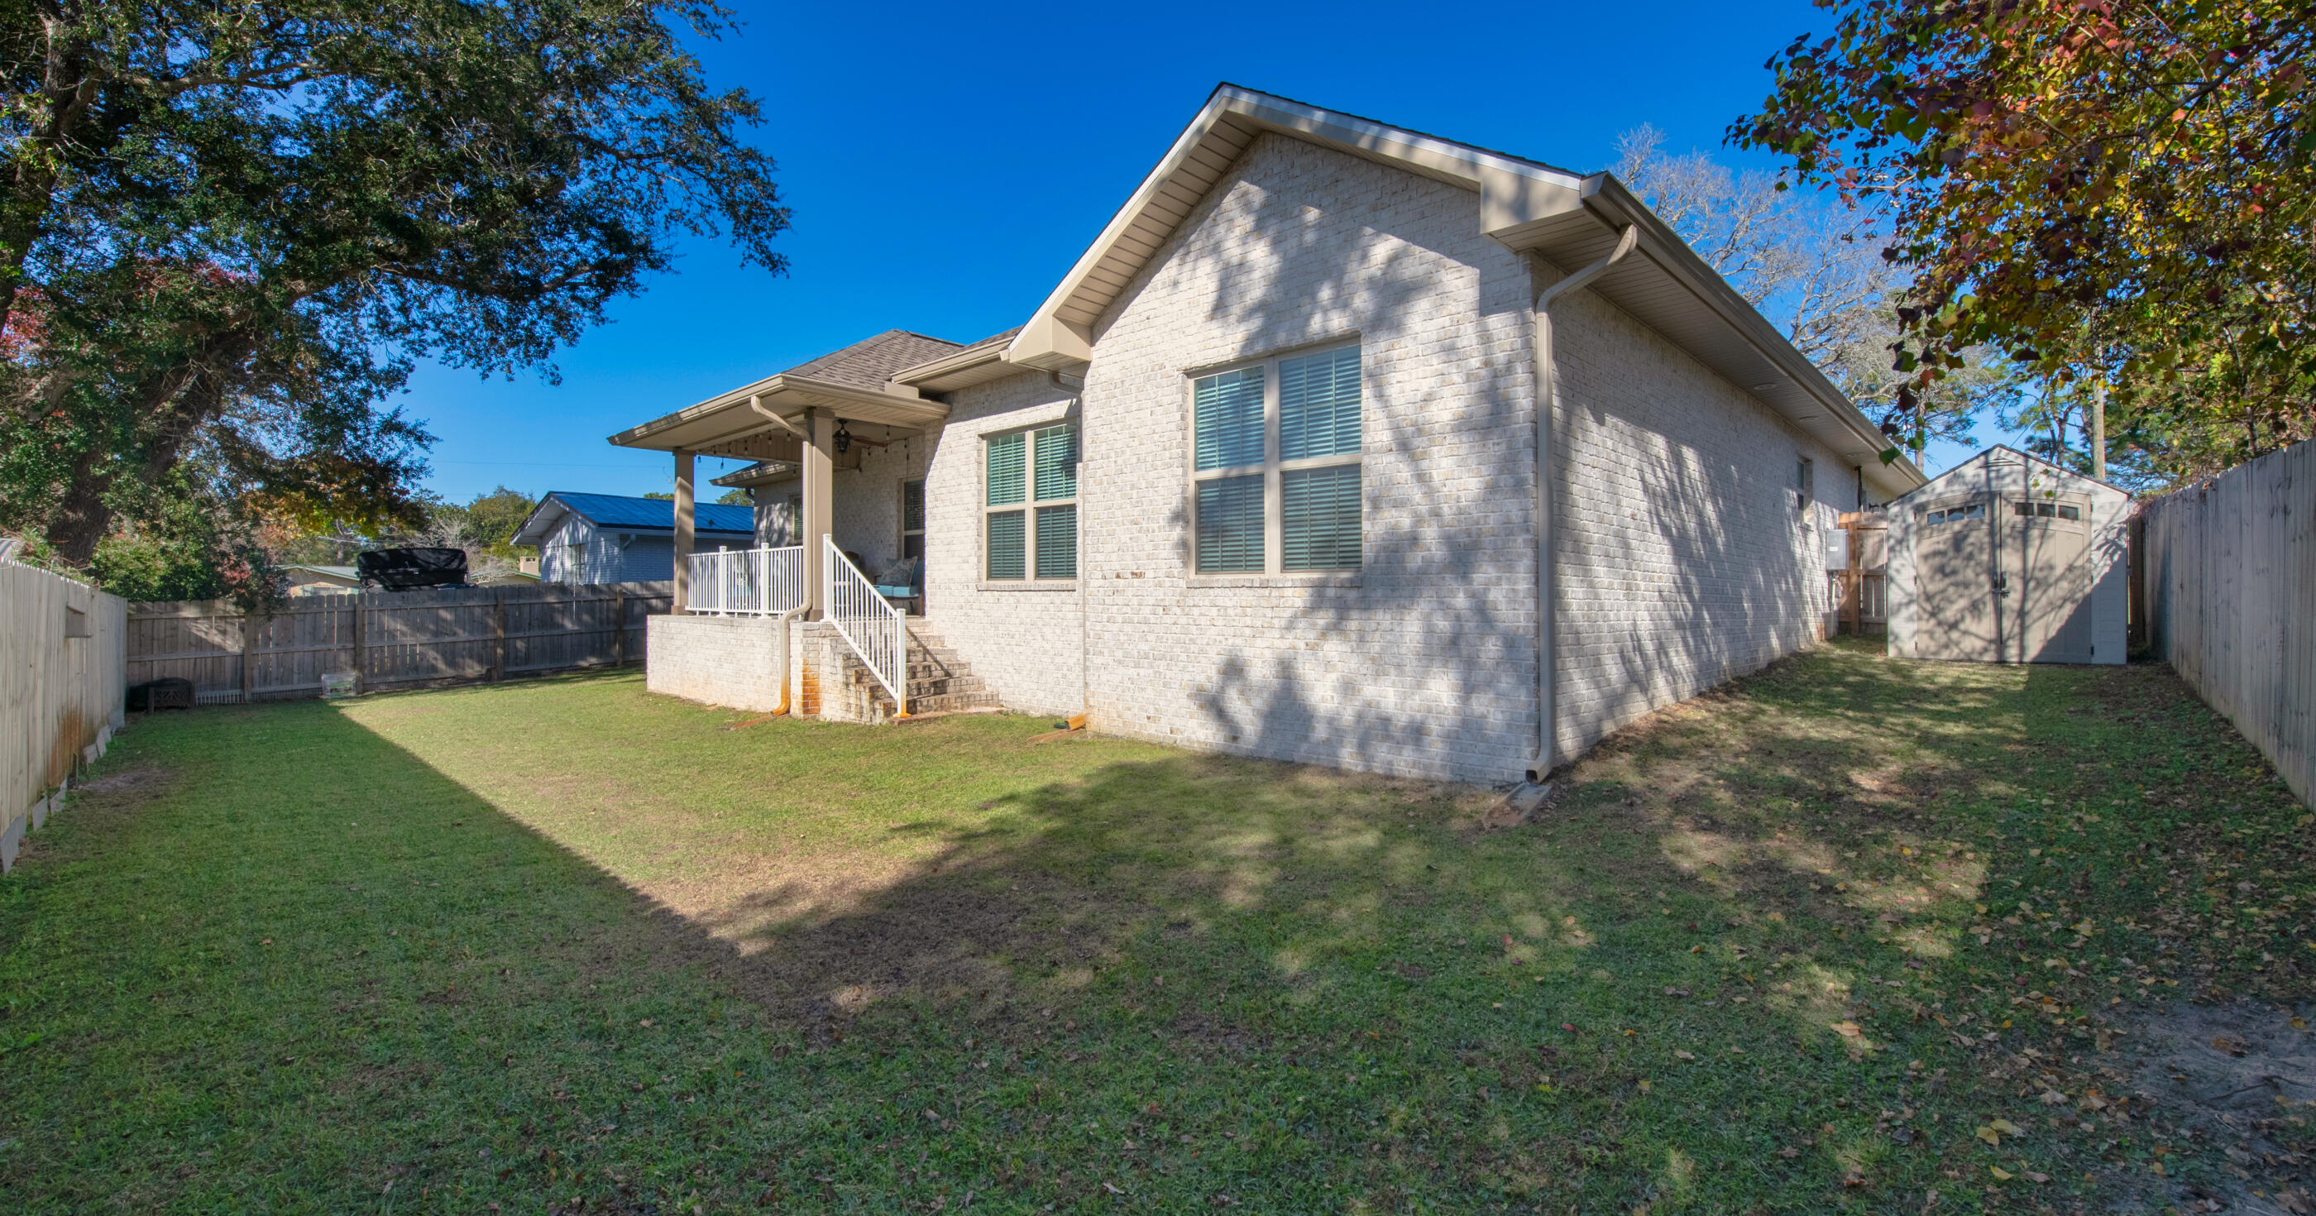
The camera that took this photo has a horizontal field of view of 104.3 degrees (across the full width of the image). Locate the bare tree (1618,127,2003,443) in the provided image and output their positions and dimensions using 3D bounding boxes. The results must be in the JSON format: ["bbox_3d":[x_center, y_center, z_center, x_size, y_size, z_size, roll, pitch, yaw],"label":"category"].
[{"bbox_3d":[21.248,-7.980,29.991,11.000,16.100,11.000,1,2,44],"label":"bare tree"}]

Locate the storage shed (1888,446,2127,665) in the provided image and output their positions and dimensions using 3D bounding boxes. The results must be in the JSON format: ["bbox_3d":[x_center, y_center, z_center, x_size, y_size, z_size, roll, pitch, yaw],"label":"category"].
[{"bbox_3d":[10.980,-0.690,11.696,2.200,2.630,2.300,1,2,44],"label":"storage shed"}]

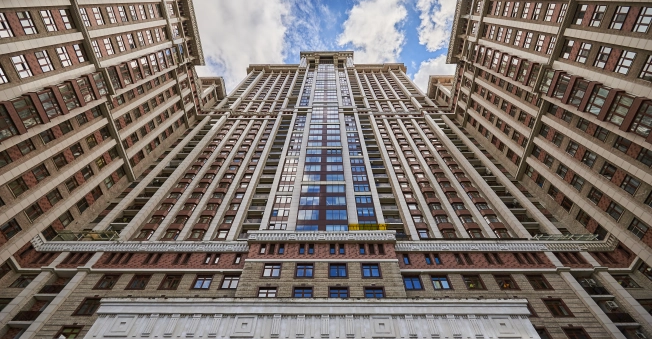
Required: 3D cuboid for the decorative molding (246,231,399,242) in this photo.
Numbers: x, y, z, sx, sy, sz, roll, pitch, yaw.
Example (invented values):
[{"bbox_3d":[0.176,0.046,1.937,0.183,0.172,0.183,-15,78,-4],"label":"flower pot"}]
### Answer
[{"bbox_3d":[-0.522,9.022,38.565,19.800,1.450,1.000,0,-59,0],"label":"decorative molding"}]

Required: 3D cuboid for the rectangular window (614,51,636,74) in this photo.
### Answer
[{"bbox_3d":[36.599,-13.057,35.456,0.220,1.900,2.500,-2,-59,1],"label":"rectangular window"}]

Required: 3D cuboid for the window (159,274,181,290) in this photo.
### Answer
[{"bbox_3d":[-17.716,12.968,33.260,1.980,2.002,0.200,0,-59,1],"label":"window"}]

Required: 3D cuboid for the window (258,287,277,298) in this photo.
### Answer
[{"bbox_3d":[-6.462,13.823,31.578,2.150,2.120,0.220,0,-59,0],"label":"window"}]

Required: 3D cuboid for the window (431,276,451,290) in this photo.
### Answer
[{"bbox_3d":[14.133,13.827,35.253,2.150,2.120,0.220,0,-59,0],"label":"window"}]

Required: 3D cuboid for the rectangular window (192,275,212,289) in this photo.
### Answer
[{"bbox_3d":[-14.073,12.962,33.216,1.946,1.974,0.200,0,-59,1],"label":"rectangular window"}]

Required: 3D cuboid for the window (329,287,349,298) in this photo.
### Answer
[{"bbox_3d":[1.466,13.814,31.554,2.150,2.120,0.220,0,-59,0],"label":"window"}]

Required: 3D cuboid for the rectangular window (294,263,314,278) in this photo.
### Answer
[{"bbox_3d":[-2.529,12.079,34.460,2.150,2.120,0.220,0,-59,0],"label":"rectangular window"}]

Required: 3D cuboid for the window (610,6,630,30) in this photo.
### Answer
[{"bbox_3d":[34.167,-17.525,33.641,0.200,1.745,2.270,0,-59,1],"label":"window"}]

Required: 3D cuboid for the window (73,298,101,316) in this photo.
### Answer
[{"bbox_3d":[-26.695,15.509,32.660,2.150,2.120,0.220,0,-59,0],"label":"window"}]

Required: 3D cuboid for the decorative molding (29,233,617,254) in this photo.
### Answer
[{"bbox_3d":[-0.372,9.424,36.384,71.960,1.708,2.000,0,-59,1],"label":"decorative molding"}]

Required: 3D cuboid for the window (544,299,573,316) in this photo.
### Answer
[{"bbox_3d":[25.932,15.522,32.374,2.150,2.120,0.220,0,-59,0],"label":"window"}]

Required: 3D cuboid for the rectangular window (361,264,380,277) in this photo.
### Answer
[{"bbox_3d":[5.071,11.247,32.035,1.882,2.059,0.200,0,-59,1],"label":"rectangular window"}]

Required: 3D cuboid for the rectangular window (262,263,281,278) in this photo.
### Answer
[{"bbox_3d":[-5.997,11.285,32.137,1.877,2.067,0.200,0,-59,1],"label":"rectangular window"}]

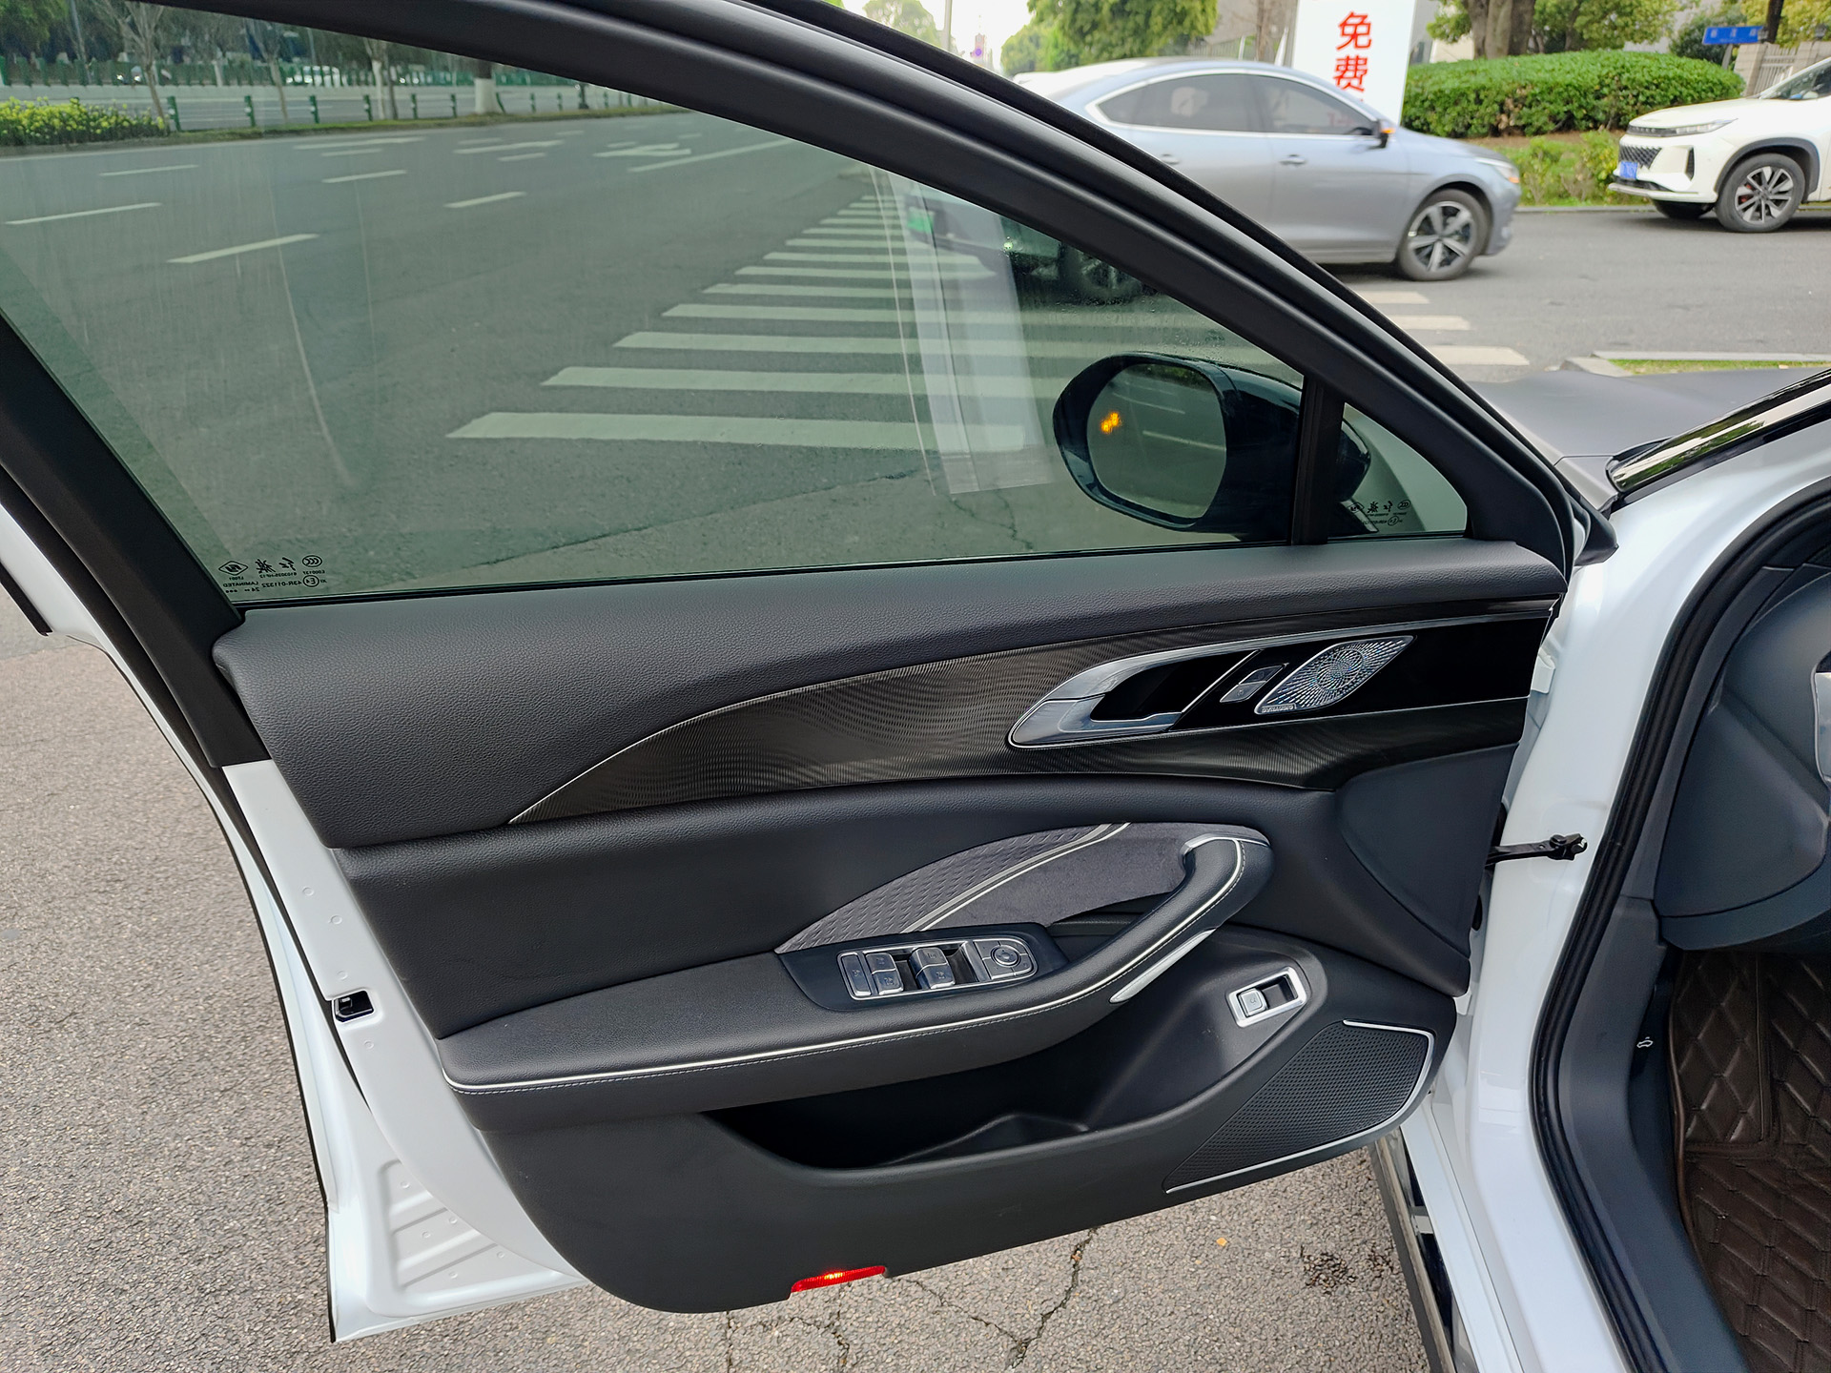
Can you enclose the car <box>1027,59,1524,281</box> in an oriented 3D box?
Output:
[{"bbox_3d":[2.284,-3.850,9.503,4.660,1.460,1.830,-8,26,-17],"label":"car"}]

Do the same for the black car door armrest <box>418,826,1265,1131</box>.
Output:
[{"bbox_3d":[-0.028,0.216,0.948,0.625,0.150,0.105,-7,26,-12],"label":"black car door armrest"}]

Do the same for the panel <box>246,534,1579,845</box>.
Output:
[{"bbox_3d":[0.033,0.011,0.919,0.975,0.175,0.095,-4,25,-14],"label":"panel"}]

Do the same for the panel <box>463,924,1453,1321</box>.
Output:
[{"bbox_3d":[0.083,0.364,1.083,0.850,0.285,0.105,-6,26,-13],"label":"panel"}]

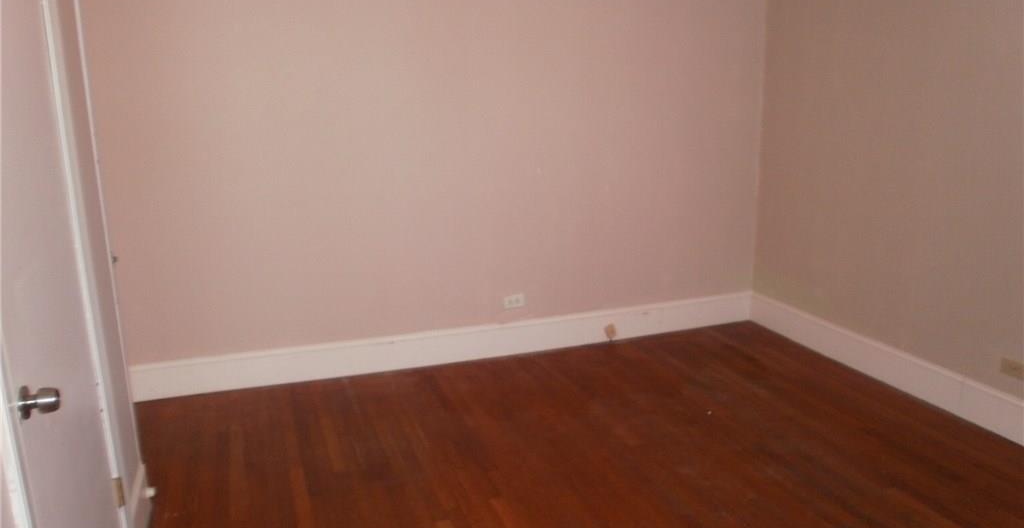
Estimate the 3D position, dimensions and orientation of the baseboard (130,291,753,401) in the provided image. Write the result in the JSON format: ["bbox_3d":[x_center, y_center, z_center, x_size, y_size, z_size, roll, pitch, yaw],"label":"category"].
[{"bbox_3d":[-0.176,0.426,4.315,3.552,0.185,0.025,-5,14,-18],"label":"baseboard"}]

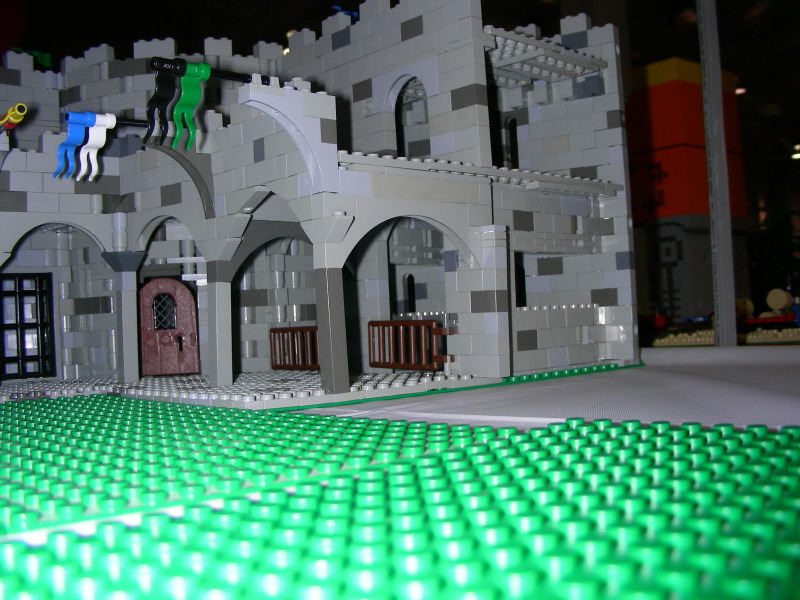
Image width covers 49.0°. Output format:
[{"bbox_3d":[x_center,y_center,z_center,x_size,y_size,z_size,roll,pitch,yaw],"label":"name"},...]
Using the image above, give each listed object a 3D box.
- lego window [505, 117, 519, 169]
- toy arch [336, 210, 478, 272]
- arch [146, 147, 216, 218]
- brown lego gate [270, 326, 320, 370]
[{"bbox_3d":[0.070,-0.095,0.534,0.006,0.034,0.009,-1,-2,-43],"label":"lego window"},{"bbox_3d":[0.004,-0.025,0.371,0.089,0.026,0.008,-1,-2,-43],"label":"toy arch"},{"bbox_3d":[-0.096,-0.055,0.390,0.037,0.036,0.008,-1,-2,-43],"label":"arch"},{"bbox_3d":[-0.054,0.027,0.486,0.004,0.023,0.057,-1,-2,-43],"label":"brown lego gate"}]

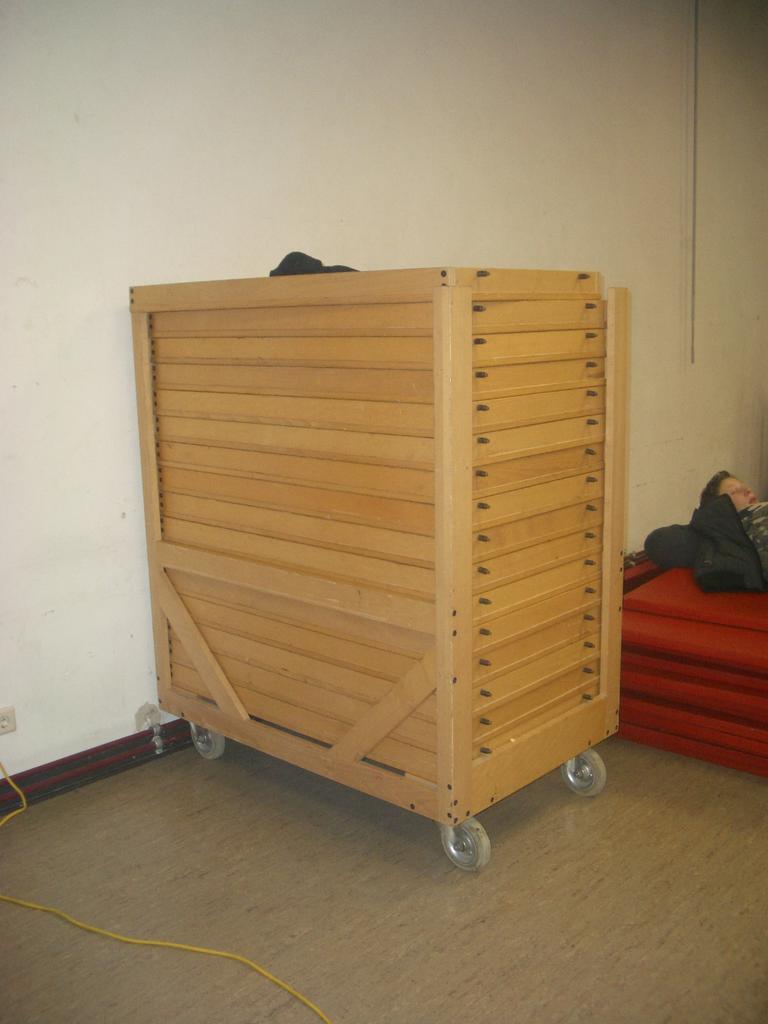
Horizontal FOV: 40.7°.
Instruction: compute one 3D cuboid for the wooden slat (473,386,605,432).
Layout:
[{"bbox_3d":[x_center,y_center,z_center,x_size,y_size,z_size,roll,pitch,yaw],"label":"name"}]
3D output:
[{"bbox_3d":[0.381,-0.265,2.667,0.024,0.080,0.668,9,15,42],"label":"wooden slat"}]

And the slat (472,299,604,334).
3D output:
[{"bbox_3d":[0.385,-0.503,2.669,0.023,0.078,0.685,9,15,42],"label":"slat"}]

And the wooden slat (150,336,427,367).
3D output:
[{"bbox_3d":[-0.284,-0.445,2.886,1.206,0.081,0.022,9,15,42],"label":"wooden slat"}]

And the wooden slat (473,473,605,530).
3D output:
[{"bbox_3d":[0.386,-0.032,2.711,0.024,0.082,0.668,9,15,42],"label":"wooden slat"}]

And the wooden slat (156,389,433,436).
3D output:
[{"bbox_3d":[-0.281,-0.285,2.917,1.206,0.083,0.022,9,15,42],"label":"wooden slat"}]

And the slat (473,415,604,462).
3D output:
[{"bbox_3d":[0.392,-0.191,2.729,0.023,0.080,0.685,9,15,42],"label":"slat"}]

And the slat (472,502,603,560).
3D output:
[{"bbox_3d":[0.406,0.049,2.837,0.022,0.084,0.705,9,15,42],"label":"slat"}]

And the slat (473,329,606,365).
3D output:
[{"bbox_3d":[0.395,-0.438,2.745,0.022,0.080,0.705,9,15,42],"label":"slat"}]

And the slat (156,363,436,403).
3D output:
[{"bbox_3d":[-0.283,-0.350,2.770,1.142,0.079,0.024,9,15,42],"label":"slat"}]

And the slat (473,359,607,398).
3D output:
[{"bbox_3d":[0.379,-0.343,2.652,0.024,0.079,0.668,9,15,42],"label":"slat"}]

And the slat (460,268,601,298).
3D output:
[{"bbox_3d":[0.373,-0.575,2.636,0.023,0.076,0.646,9,15,42],"label":"slat"}]

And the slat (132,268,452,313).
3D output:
[{"bbox_3d":[-0.314,-0.593,2.814,1.278,0.076,0.023,9,15,42],"label":"slat"}]

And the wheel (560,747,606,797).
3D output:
[{"bbox_3d":[0.613,0.804,3.186,0.126,0.126,0.046,9,15,42],"label":"wheel"}]

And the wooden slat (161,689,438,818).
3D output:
[{"bbox_3d":[-0.294,0.690,3.100,1.277,0.085,0.024,9,15,42],"label":"wooden slat"}]

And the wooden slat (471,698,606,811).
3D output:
[{"bbox_3d":[0.426,0.638,2.798,0.024,0.147,0.663,9,15,42],"label":"wooden slat"}]

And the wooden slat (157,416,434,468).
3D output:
[{"bbox_3d":[-0.280,-0.196,2.799,1.142,0.079,0.024,9,15,42],"label":"wooden slat"}]

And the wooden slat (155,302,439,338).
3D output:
[{"bbox_3d":[-0.286,-0.501,2.742,1.142,0.077,0.024,9,15,42],"label":"wooden slat"}]

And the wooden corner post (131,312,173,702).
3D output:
[{"bbox_3d":[-0.701,0.008,3.261,0.062,1.280,0.075,9,14,42],"label":"wooden corner post"}]

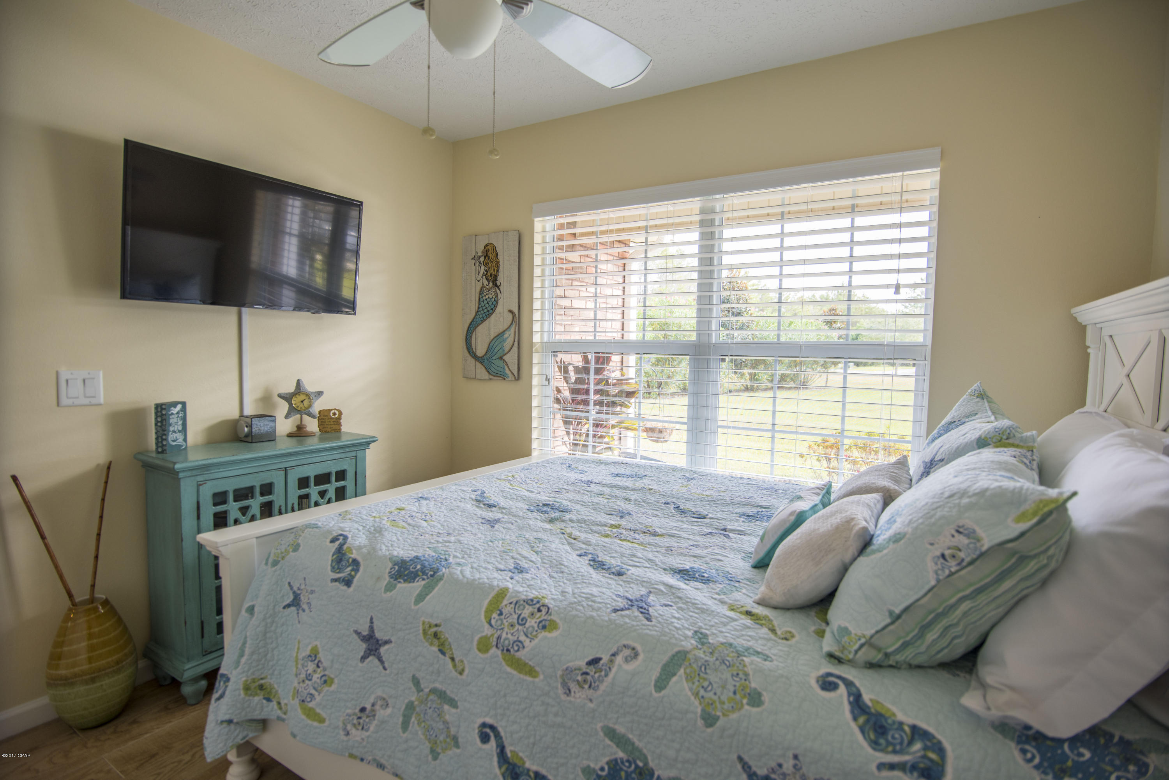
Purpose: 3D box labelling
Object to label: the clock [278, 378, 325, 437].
[{"bbox_3d":[-1.241,0.079,2.418,0.187,0.248,0.110,-2,4,-40],"label":"clock"}]

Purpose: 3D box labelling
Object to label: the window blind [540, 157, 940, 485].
[{"bbox_3d":[0.514,-0.210,2.501,1.790,1.440,0.110,3,4,29],"label":"window blind"}]

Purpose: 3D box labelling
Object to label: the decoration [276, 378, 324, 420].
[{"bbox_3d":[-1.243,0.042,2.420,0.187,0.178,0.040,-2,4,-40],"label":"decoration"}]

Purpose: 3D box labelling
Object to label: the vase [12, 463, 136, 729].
[{"bbox_3d":[-1.640,0.678,1.801,0.215,0.840,0.270,3,4,34],"label":"vase"}]

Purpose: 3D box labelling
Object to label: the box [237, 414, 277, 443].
[{"bbox_3d":[-1.346,0.159,2.268,0.106,0.103,0.103,3,4,34],"label":"box"}]

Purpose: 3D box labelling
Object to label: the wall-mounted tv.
[{"bbox_3d":[-1.315,-0.590,2.220,0.065,0.520,0.885,14,10,32],"label":"wall-mounted tv"}]

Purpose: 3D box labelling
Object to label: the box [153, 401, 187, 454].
[{"bbox_3d":[-1.493,0.134,1.999,0.038,0.177,0.115,1,3,-6],"label":"box"}]

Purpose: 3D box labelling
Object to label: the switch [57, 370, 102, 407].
[{"bbox_3d":[-1.690,-0.004,1.854,0.010,0.115,0.115,3,4,34],"label":"switch"}]

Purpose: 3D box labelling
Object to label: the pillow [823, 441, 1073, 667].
[{"bbox_3d":[0.651,0.276,0.993,0.200,0.450,0.450,48,29,20],"label":"pillow"}]

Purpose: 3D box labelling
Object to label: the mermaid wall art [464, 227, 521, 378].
[{"bbox_3d":[-0.524,-0.467,3.047,0.395,0.800,0.025,3,4,29],"label":"mermaid wall art"}]

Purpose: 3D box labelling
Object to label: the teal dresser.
[{"bbox_3d":[-1.264,0.650,2.231,0.310,0.862,0.780,3,4,31],"label":"teal dresser"}]

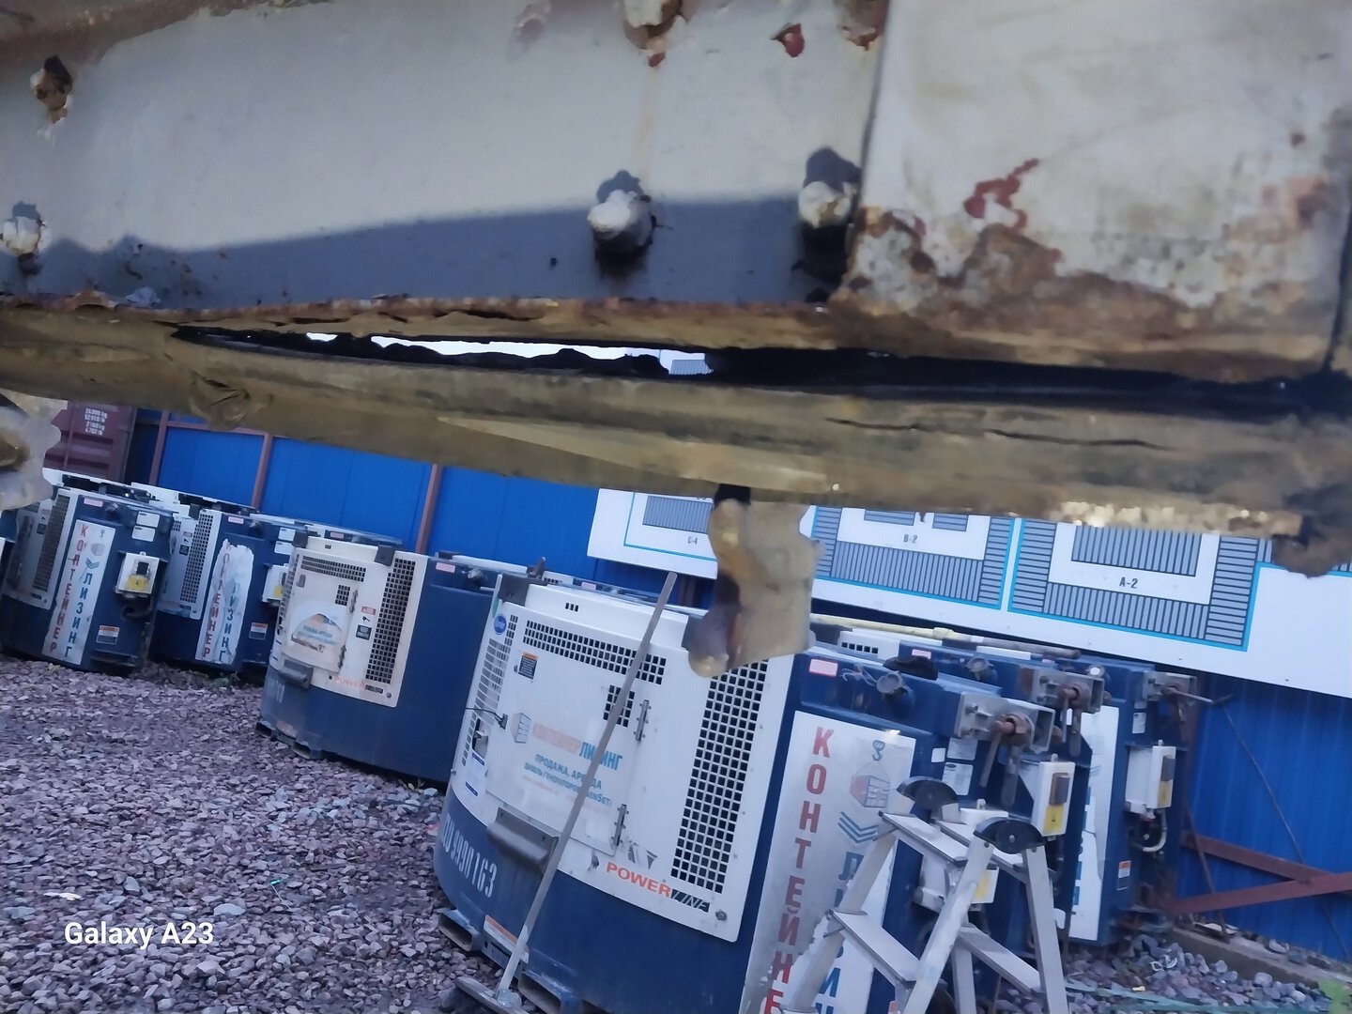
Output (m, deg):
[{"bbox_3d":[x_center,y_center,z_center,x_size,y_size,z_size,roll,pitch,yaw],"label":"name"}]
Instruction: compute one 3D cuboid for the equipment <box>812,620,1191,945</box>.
[{"bbox_3d":[1.227,1.267,5.333,0.950,1.260,2.330,12,-5,-43],"label":"equipment"}]

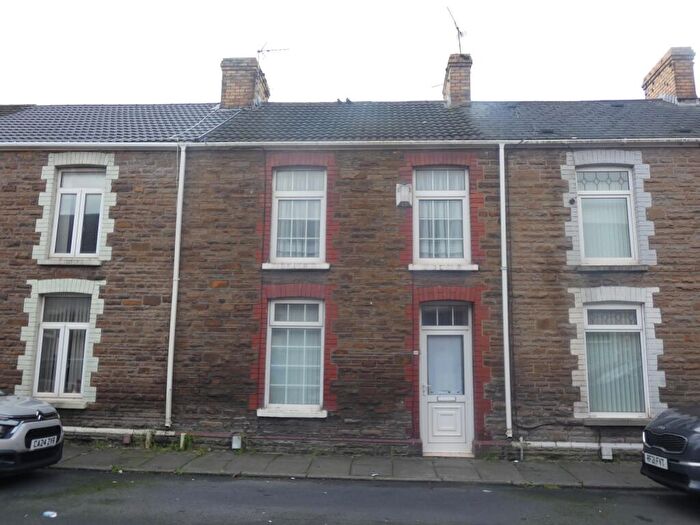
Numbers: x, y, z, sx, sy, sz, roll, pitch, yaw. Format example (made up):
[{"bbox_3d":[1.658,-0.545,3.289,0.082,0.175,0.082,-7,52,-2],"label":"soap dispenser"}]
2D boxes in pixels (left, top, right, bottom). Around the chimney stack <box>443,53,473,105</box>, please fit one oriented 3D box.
[{"bbox_3d":[2.648,-4.160,13.489,0.559,1.311,1.400,0,-9,4],"label":"chimney stack"}]

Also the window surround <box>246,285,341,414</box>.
[{"bbox_3d":[-0.907,1.408,9.175,1.449,2.060,0.130,0,-9,4],"label":"window surround"}]

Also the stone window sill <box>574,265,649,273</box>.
[{"bbox_3d":[4.146,0.104,8.725,1.127,0.083,0.170,0,-7,3],"label":"stone window sill"}]

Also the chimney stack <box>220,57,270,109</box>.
[{"bbox_3d":[-2.716,-4.373,14.258,0.960,1.314,1.420,0,-7,3],"label":"chimney stack"}]

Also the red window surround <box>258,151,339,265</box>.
[{"bbox_3d":[-0.890,-0.961,9.535,1.442,1.967,0.130,0,-9,4],"label":"red window surround"}]

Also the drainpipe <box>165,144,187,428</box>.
[{"bbox_3d":[-2.832,0.323,8.994,0.093,4.649,0.100,0,-7,3],"label":"drainpipe"}]

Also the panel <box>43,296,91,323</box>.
[{"bbox_3d":[-4.960,0.836,9.598,0.849,0.450,0.025,0,-9,4],"label":"panel"}]

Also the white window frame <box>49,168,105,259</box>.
[{"bbox_3d":[-4.877,-0.869,9.860,0.874,1.613,0.070,0,-9,4],"label":"white window frame"}]

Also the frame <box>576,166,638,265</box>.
[{"bbox_3d":[4.191,-0.770,8.942,0.922,1.629,0.080,0,-7,3],"label":"frame"}]

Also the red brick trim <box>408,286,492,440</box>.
[{"bbox_3d":[1.597,1.644,8.976,1.406,2.494,0.130,0,-9,4],"label":"red brick trim"}]

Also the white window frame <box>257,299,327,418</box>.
[{"bbox_3d":[-0.902,1.545,8.849,1.124,1.865,0.240,0,-7,3],"label":"white window frame"}]

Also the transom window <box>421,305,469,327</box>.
[{"bbox_3d":[1.590,0.893,9.139,0.811,0.374,0.070,0,-9,3],"label":"transom window"}]

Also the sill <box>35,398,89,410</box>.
[{"bbox_3d":[-4.903,2.385,9.259,1.034,0.169,0.180,0,-9,4],"label":"sill"}]

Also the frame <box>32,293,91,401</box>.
[{"bbox_3d":[-4.986,1.460,9.512,0.864,1.734,0.070,0,-9,4],"label":"frame"}]

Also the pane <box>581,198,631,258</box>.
[{"bbox_3d":[4.182,-0.559,8.910,0.723,0.985,0.030,0,-7,3],"label":"pane"}]

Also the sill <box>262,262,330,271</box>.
[{"bbox_3d":[-0.876,0.077,9.007,1.107,0.099,0.180,0,-7,3],"label":"sill"}]

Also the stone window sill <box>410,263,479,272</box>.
[{"bbox_3d":[1.511,0.093,8.870,1.109,0.100,0.180,0,-7,3],"label":"stone window sill"}]

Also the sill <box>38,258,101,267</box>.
[{"bbox_3d":[-4.689,0.007,9.230,1.100,0.110,0.180,0,-7,3],"label":"sill"}]

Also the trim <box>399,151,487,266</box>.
[{"bbox_3d":[1.520,-0.886,9.021,1.387,1.901,0.130,0,-7,3],"label":"trim"}]

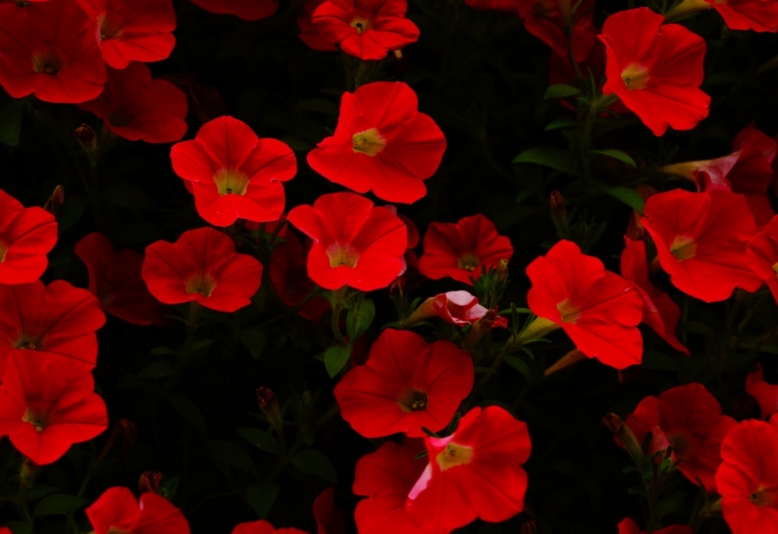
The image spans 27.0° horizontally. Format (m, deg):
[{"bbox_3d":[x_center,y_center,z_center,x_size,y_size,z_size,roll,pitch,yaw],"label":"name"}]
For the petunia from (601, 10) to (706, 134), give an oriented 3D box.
[{"bbox_3d":[0.129,-0.096,0.800,0.060,0.063,0.038,-14,-6,-26],"label":"petunia"}]

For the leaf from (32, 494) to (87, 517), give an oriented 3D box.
[{"bbox_3d":[-0.174,0.126,0.860,0.029,0.005,0.015,-3,41,-4],"label":"leaf"}]

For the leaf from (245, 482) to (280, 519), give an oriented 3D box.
[{"bbox_3d":[-0.069,0.127,0.880,0.018,0.006,0.021,0,56,0],"label":"leaf"}]

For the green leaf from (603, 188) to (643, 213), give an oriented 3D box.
[{"bbox_3d":[0.127,-0.036,0.880,0.024,0.006,0.013,27,44,21],"label":"green leaf"}]

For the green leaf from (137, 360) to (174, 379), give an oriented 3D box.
[{"bbox_3d":[-0.130,0.058,0.910,0.023,0.005,0.013,-9,38,-21],"label":"green leaf"}]

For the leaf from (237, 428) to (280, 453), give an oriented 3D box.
[{"bbox_3d":[-0.070,0.093,0.870,0.025,0.006,0.014,25,47,16],"label":"leaf"}]

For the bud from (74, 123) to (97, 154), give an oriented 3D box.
[{"bbox_3d":[-0.168,-0.071,0.900,0.012,0.019,0.012,-21,18,0],"label":"bud"}]

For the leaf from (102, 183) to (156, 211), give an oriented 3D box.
[{"bbox_3d":[-0.149,-0.040,0.930,0.031,0.006,0.018,17,42,11],"label":"leaf"}]

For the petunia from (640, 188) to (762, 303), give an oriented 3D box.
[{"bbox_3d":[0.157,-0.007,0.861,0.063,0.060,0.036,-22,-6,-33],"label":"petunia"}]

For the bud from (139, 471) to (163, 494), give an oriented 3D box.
[{"bbox_3d":[-0.123,0.112,0.840,0.013,0.016,0.013,0,24,0],"label":"bud"}]

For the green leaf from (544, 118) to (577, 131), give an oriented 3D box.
[{"bbox_3d":[0.092,-0.076,0.870,0.019,0.004,0.010,-9,32,-15],"label":"green leaf"}]

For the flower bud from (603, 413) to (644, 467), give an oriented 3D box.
[{"bbox_3d":[0.126,0.092,0.870,0.010,0.032,0.010,-36,9,-7],"label":"flower bud"}]

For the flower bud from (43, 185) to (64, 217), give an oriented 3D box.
[{"bbox_3d":[-0.182,-0.036,0.880,0.009,0.018,0.009,22,21,-4],"label":"flower bud"}]

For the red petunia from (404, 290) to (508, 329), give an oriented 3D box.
[{"bbox_3d":[0.034,0.022,0.840,0.050,0.022,0.026,-5,24,25],"label":"red petunia"}]

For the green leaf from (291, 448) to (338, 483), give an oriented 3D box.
[{"bbox_3d":[-0.040,0.108,0.880,0.027,0.006,0.018,29,48,20],"label":"green leaf"}]

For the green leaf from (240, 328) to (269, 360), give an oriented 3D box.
[{"bbox_3d":[-0.077,0.044,0.920,0.014,0.004,0.020,-16,66,-8],"label":"green leaf"}]

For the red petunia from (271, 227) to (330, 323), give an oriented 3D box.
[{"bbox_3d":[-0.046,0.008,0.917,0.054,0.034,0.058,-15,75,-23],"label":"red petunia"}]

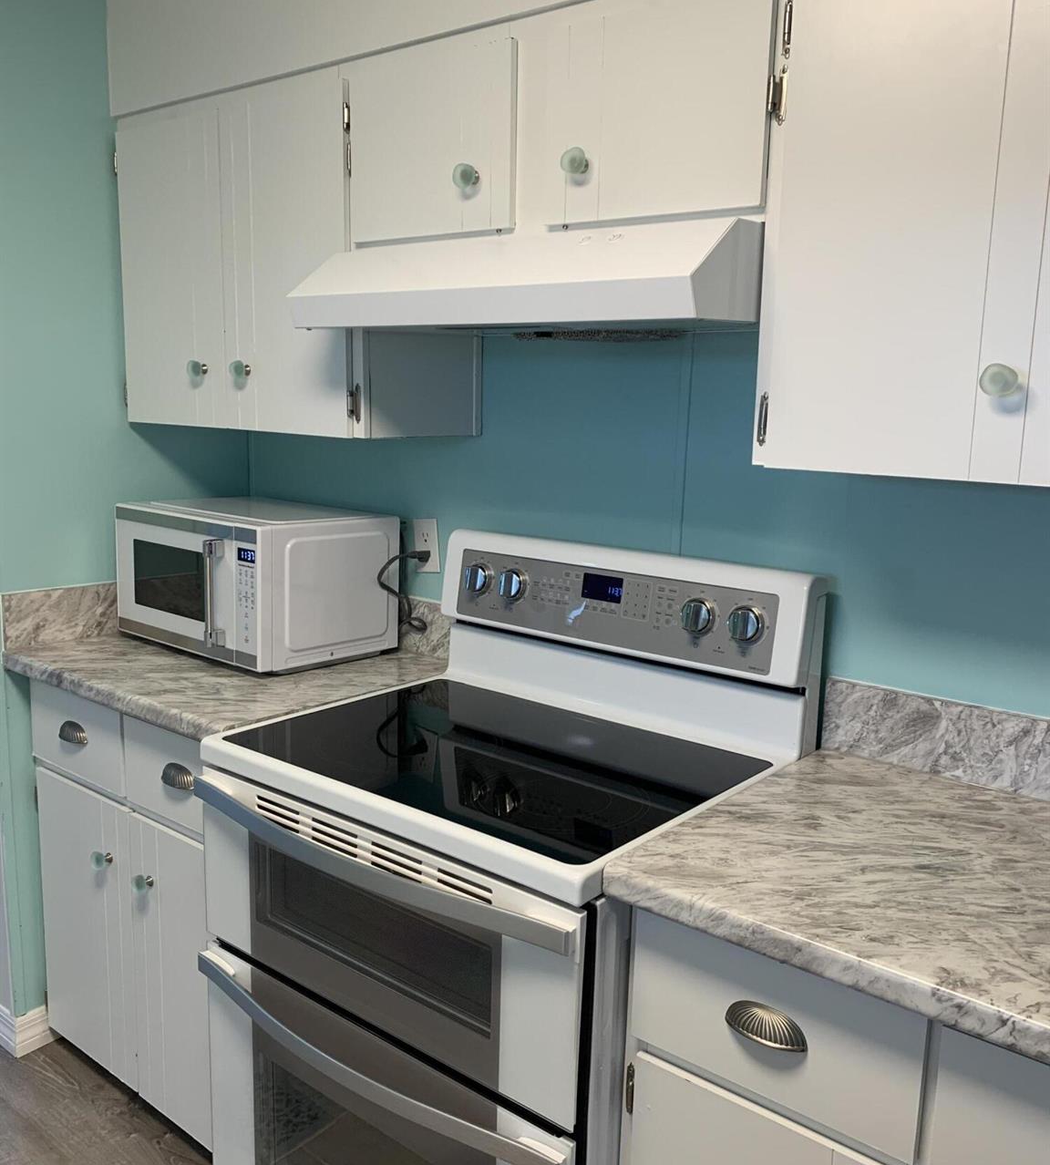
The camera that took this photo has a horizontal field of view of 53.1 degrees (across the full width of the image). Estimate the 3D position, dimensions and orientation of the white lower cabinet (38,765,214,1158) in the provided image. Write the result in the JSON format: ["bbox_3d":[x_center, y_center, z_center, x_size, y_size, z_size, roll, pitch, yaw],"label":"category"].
[{"bbox_3d":[-0.573,0.687,2.266,0.701,0.593,0.601,9,13,37],"label":"white lower cabinet"}]

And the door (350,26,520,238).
[{"bbox_3d":[-0.151,-0.710,1.725,0.352,0.274,0.018,9,12,37],"label":"door"}]

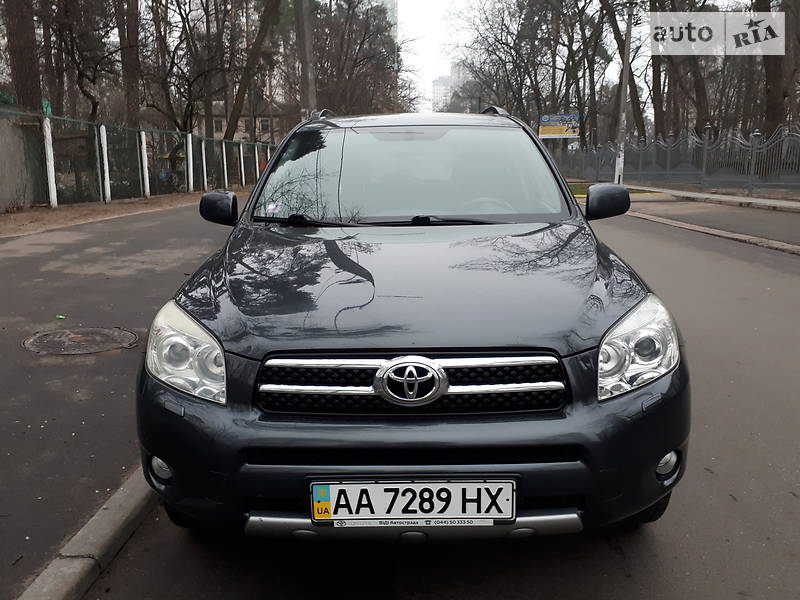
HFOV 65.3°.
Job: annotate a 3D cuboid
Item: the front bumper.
[{"bbox_3d":[0.038,0.401,1.831,1.800,0.615,0.580,-1,12,2],"label":"front bumper"}]

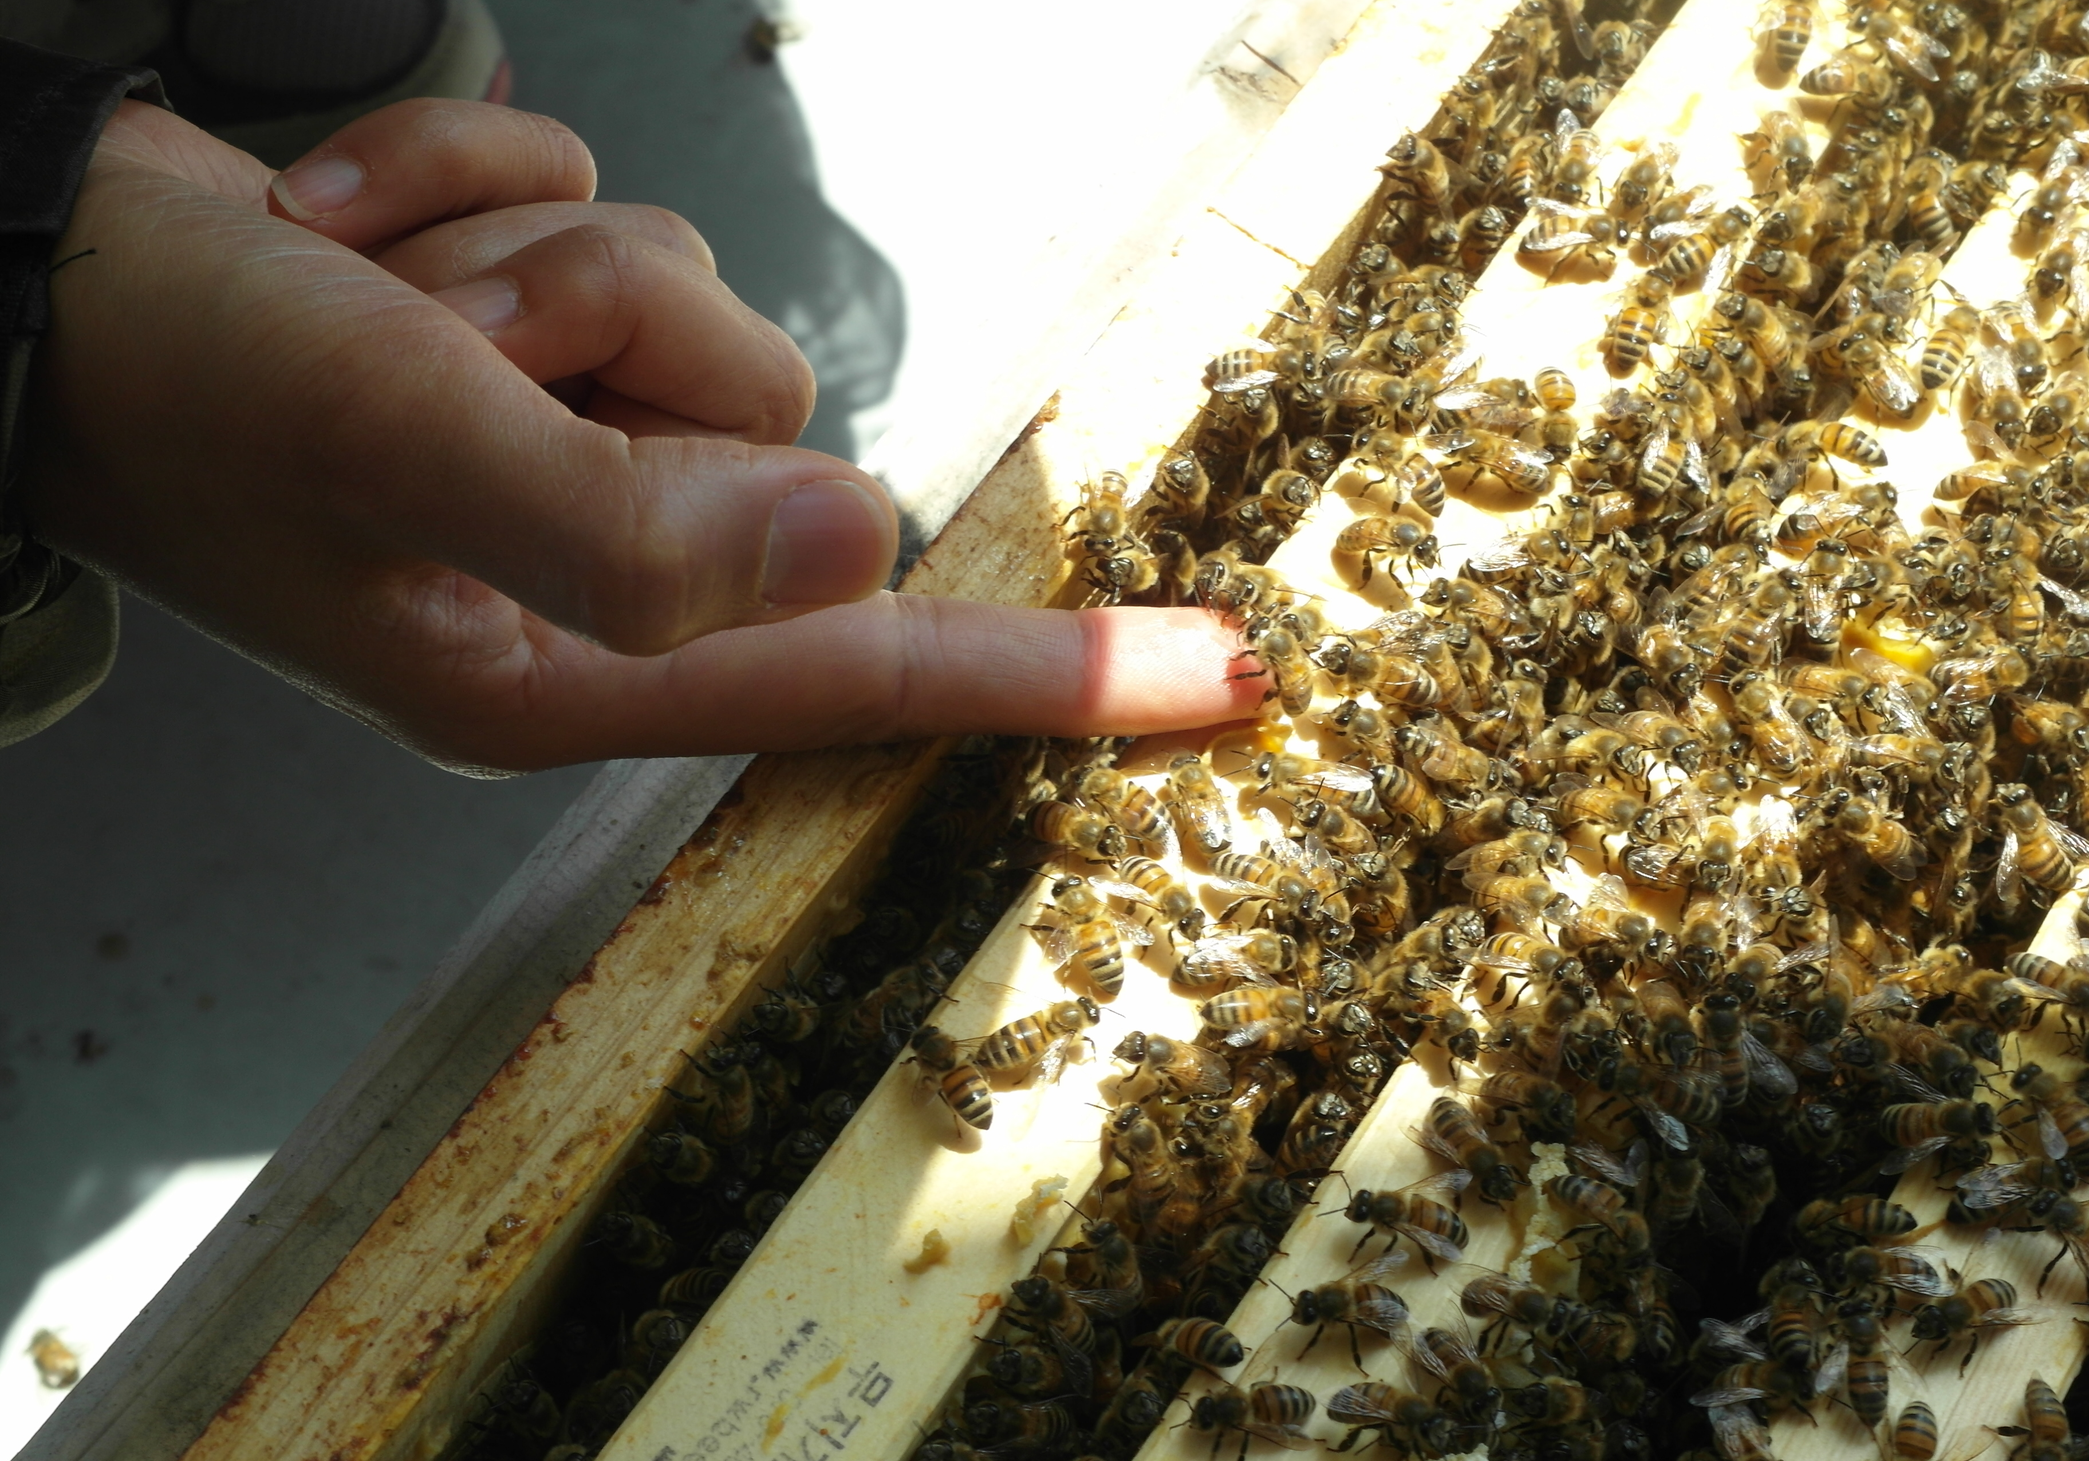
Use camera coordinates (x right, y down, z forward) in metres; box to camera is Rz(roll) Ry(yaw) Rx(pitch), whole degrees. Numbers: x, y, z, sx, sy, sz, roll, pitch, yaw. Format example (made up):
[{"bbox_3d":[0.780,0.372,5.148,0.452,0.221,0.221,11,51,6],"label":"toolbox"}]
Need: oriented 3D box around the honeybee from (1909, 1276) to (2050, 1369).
[{"bbox_3d":[0.102,0.065,0.477,0.014,0.006,0.010,-24,65,-12],"label":"honeybee"}]

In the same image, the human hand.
[{"bbox_3d":[-0.046,-0.033,0.492,0.142,0.056,0.070,6,62,3],"label":"human hand"}]

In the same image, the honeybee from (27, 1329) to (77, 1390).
[{"bbox_3d":[-0.180,0.114,0.790,0.007,0.005,0.013,-24,64,-9],"label":"honeybee"}]

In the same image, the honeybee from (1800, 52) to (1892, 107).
[{"bbox_3d":[0.099,-0.078,0.530,0.013,0.005,0.006,9,64,-2],"label":"honeybee"}]

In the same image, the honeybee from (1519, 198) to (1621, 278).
[{"bbox_3d":[0.065,-0.061,0.534,0.014,0.005,0.010,-7,60,-5],"label":"honeybee"}]

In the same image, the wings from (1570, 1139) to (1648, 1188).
[{"bbox_3d":[0.063,0.048,0.486,0.009,0.003,0.005,25,65,13],"label":"wings"}]

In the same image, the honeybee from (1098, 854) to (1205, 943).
[{"bbox_3d":[0.013,0.019,0.486,0.007,0.005,0.013,-41,68,-16],"label":"honeybee"}]

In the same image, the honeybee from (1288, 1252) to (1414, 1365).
[{"bbox_3d":[0.033,0.062,0.462,0.013,0.005,0.011,2,60,0],"label":"honeybee"}]

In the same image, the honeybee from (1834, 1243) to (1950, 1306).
[{"bbox_3d":[0.090,0.058,0.466,0.012,0.005,0.007,14,61,7],"label":"honeybee"}]

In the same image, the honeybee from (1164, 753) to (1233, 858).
[{"bbox_3d":[0.018,0.008,0.491,0.006,0.005,0.013,-18,63,-6],"label":"honeybee"}]

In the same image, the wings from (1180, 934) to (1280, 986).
[{"bbox_3d":[0.021,0.026,0.496,0.011,0.003,0.007,-14,63,-7],"label":"wings"}]

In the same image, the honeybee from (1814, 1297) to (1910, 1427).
[{"bbox_3d":[0.087,0.067,0.460,0.010,0.005,0.013,-1,60,-2],"label":"honeybee"}]

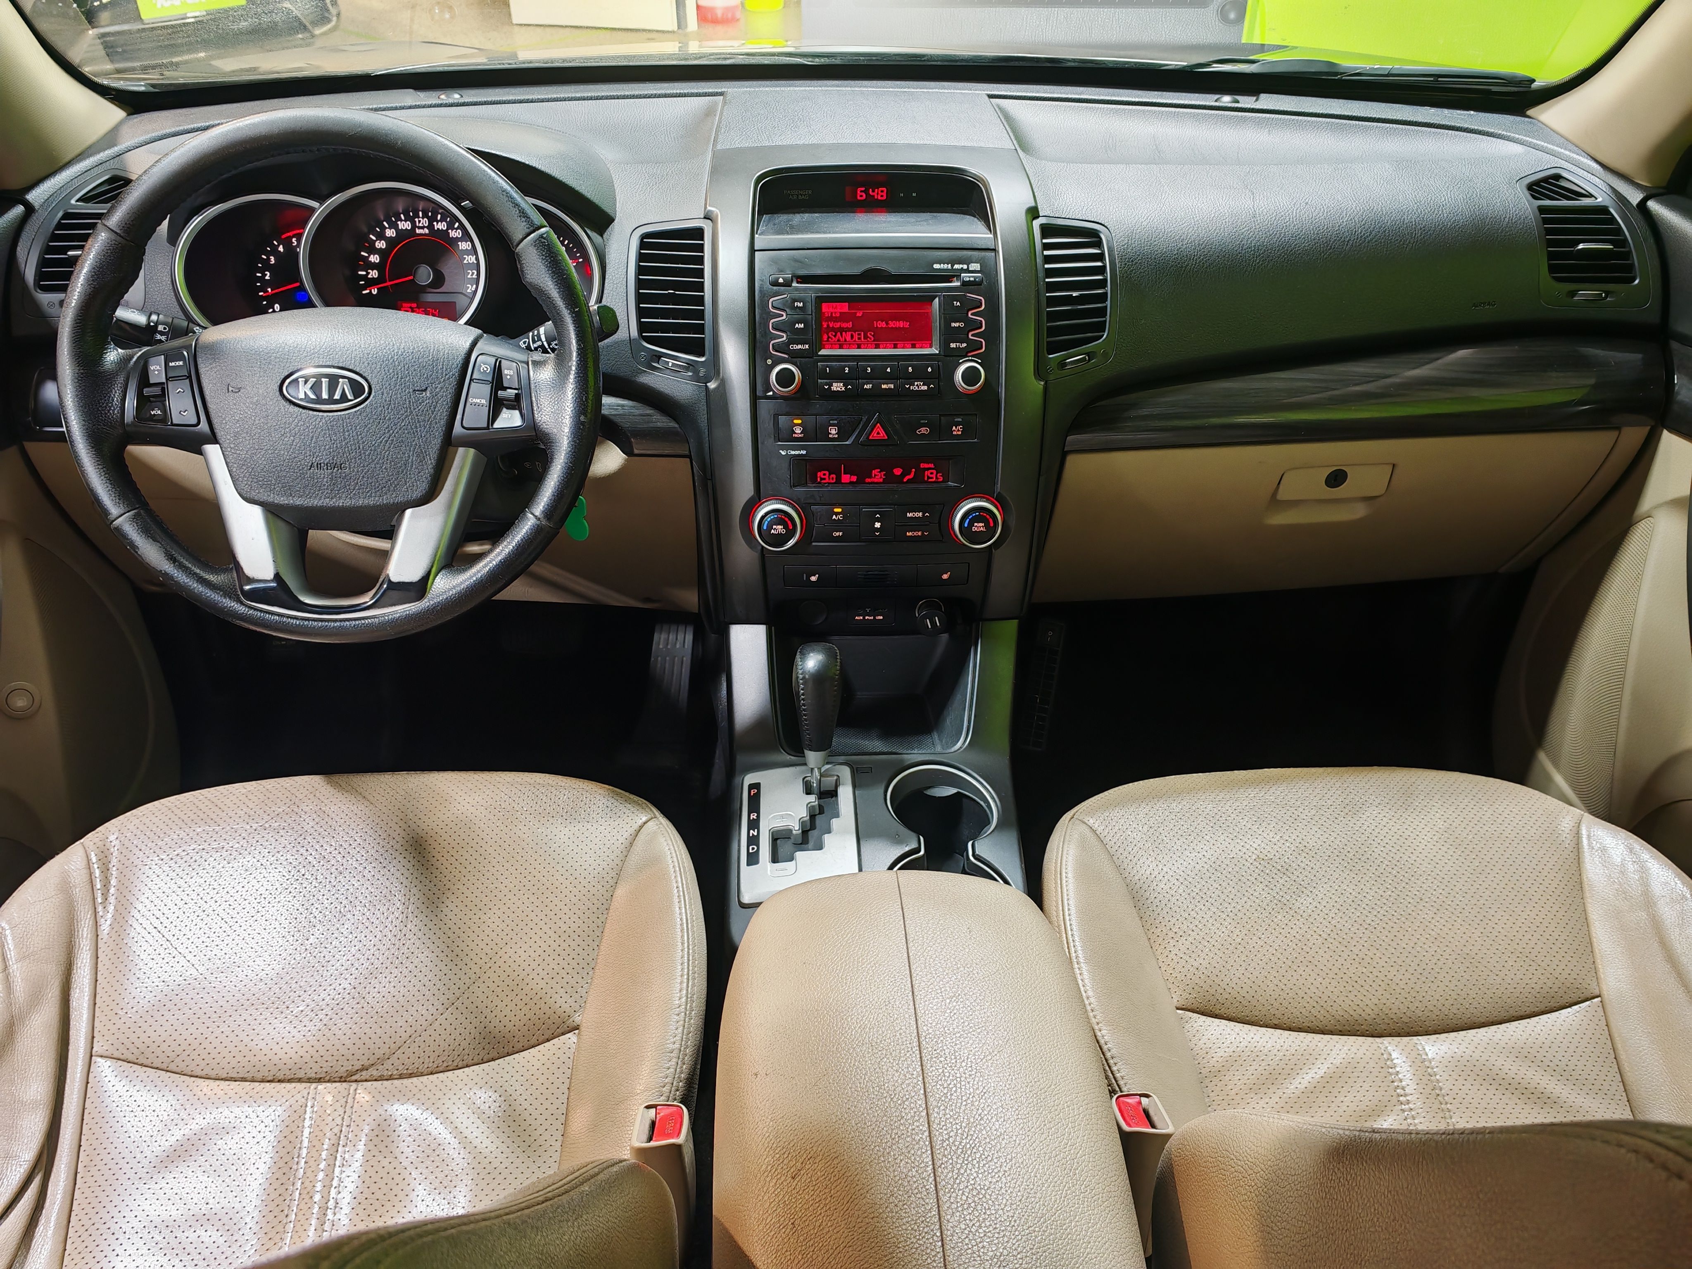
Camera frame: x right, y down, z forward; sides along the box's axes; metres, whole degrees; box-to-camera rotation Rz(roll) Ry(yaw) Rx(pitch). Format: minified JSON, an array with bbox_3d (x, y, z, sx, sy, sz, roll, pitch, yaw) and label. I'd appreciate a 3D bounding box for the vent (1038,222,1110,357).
[{"bbox_3d":[0.199,-0.305,1.172,0.065,0.115,0.040,-3,10,-7],"label":"vent"}]

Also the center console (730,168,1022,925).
[{"bbox_3d":[0.020,-0.096,1.098,0.235,0.510,0.480,-1,28,-3],"label":"center console"}]

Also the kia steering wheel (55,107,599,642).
[{"bbox_3d":[-0.375,-0.188,0.982,0.385,0.385,0.100,-1,3,-3],"label":"kia steering wheel"}]

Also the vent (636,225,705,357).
[{"bbox_3d":[-0.152,-0.300,1.157,0.065,0.115,0.040,1,10,1],"label":"vent"}]

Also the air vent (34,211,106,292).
[{"bbox_3d":[-0.654,-0.331,1.141,0.092,0.072,0.040,-5,14,-10],"label":"air vent"}]

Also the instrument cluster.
[{"bbox_3d":[-0.390,-0.313,1.145,0.358,0.150,0.080,-1,9,-3],"label":"instrument cluster"}]

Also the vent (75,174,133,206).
[{"bbox_3d":[-0.642,-0.388,1.160,0.068,0.032,0.030,-5,4,-10],"label":"vent"}]

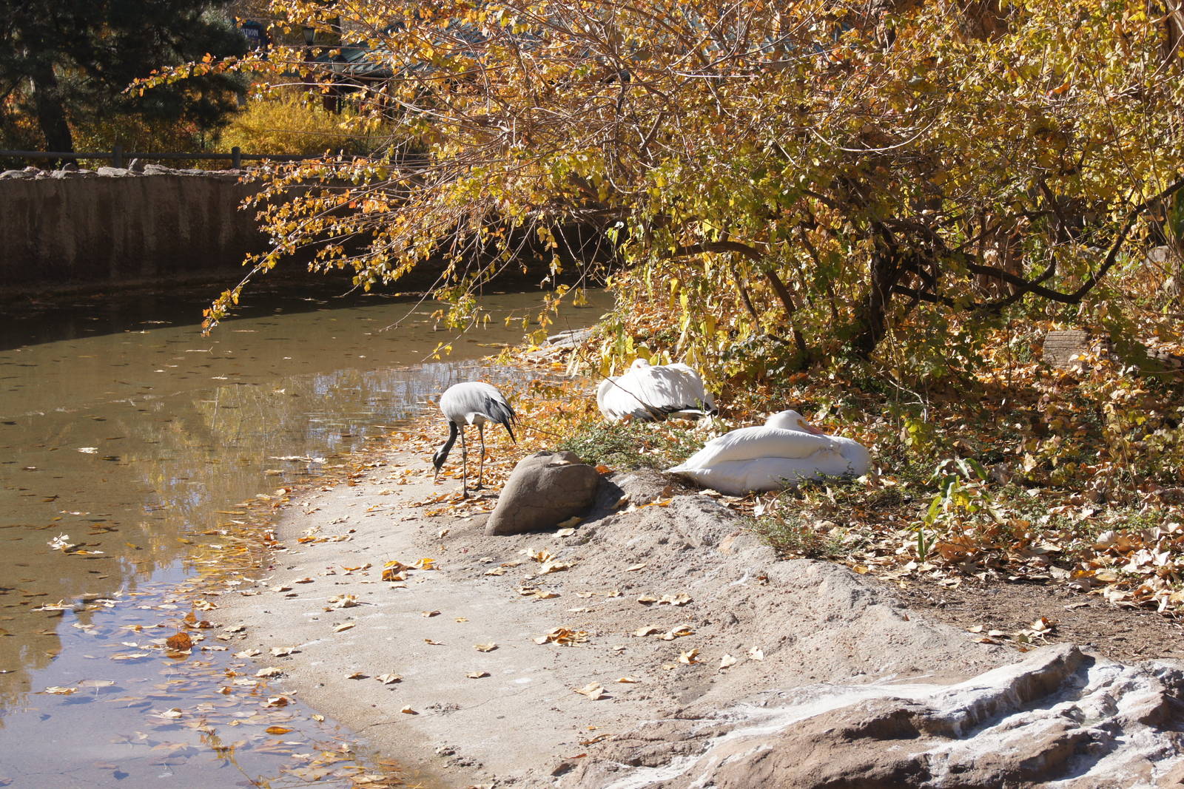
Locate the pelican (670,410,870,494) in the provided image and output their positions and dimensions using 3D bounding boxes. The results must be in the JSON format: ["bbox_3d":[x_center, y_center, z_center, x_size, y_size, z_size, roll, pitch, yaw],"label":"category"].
[{"bbox_3d":[0.735,0.229,11.250,0.860,0.330,0.370,-2,6,-14],"label":"pelican"}]

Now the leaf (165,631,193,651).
[{"bbox_3d":[-1.378,0.824,9.000,0.060,0.055,0.090,0,6,0],"label":"leaf"}]

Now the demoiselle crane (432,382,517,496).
[{"bbox_3d":[-0.525,0.193,12.100,0.470,0.500,0.210,4,7,33],"label":"demoiselle crane"}]

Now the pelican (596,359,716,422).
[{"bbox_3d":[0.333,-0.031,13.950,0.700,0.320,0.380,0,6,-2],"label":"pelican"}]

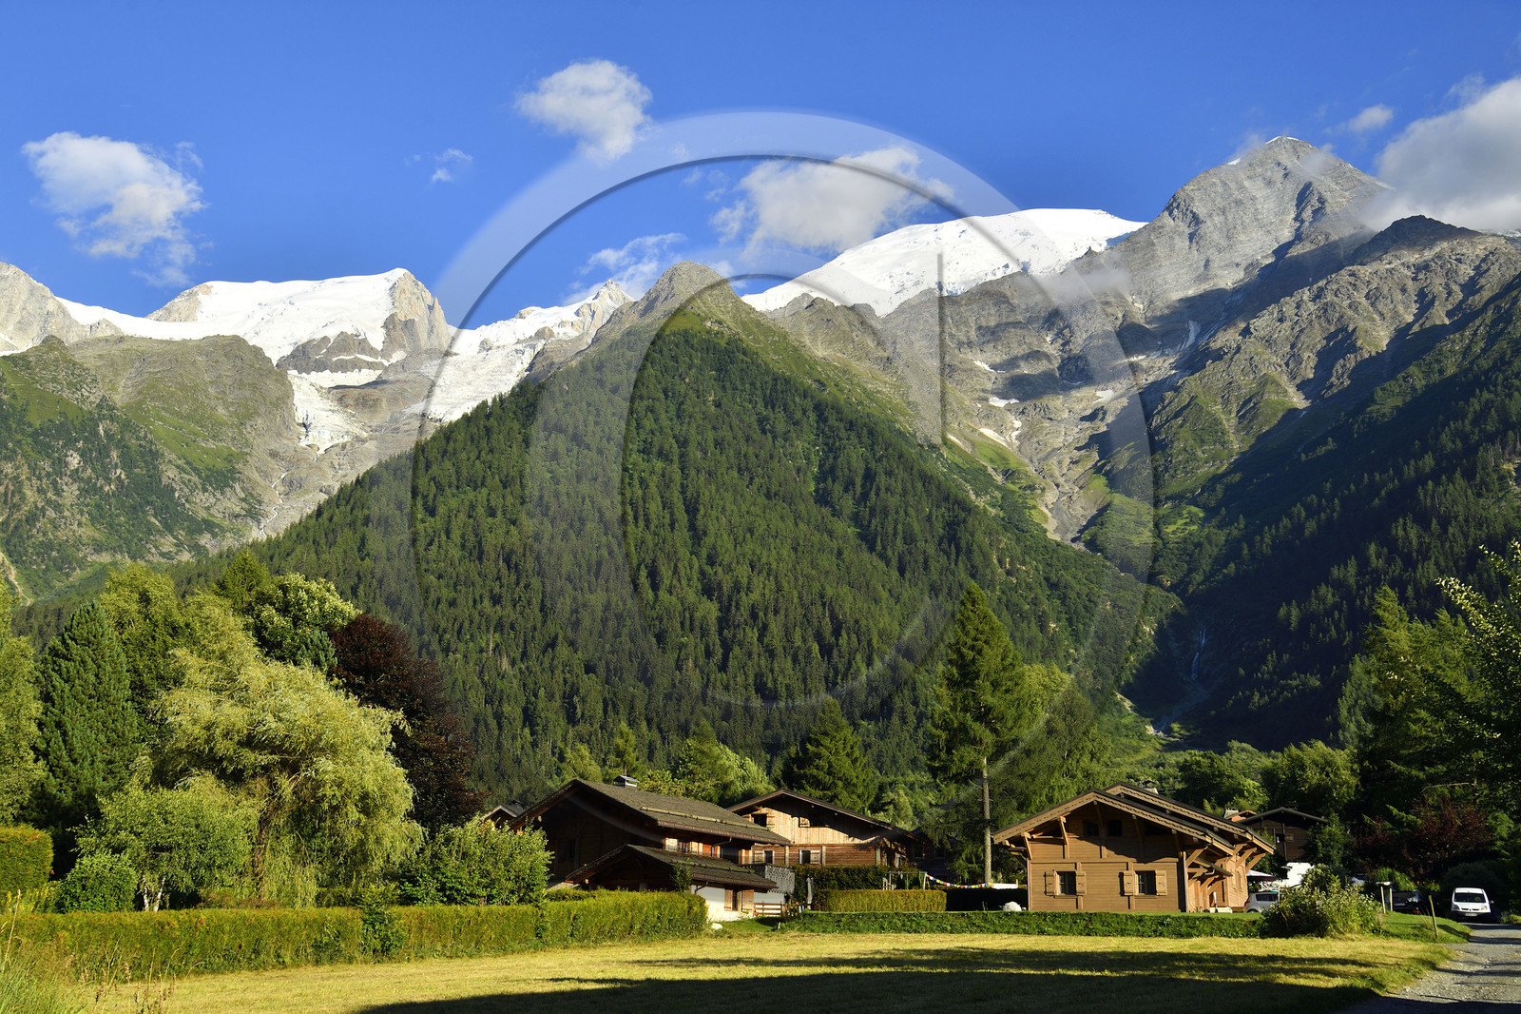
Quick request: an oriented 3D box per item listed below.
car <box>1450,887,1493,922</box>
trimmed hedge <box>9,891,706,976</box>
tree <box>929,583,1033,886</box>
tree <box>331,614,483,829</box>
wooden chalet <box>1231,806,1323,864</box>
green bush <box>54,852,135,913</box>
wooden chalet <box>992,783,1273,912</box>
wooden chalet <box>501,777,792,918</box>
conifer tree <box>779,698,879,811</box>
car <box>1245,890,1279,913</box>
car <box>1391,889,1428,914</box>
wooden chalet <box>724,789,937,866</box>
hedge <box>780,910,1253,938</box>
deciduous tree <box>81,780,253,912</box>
[{"bbox_3d":[34.112,19.140,76.761,1.680,1.820,4.000,-7,-17,25],"label":"car"},{"bbox_3d":[-7.827,10.815,41.482,1.100,1.420,30.805,-5,-14,20],"label":"trimmed hedge"},{"bbox_3d":[13.256,13.961,98.293,6.400,18.958,6.400,0,-14,0],"label":"tree"},{"bbox_3d":[-15.607,11.237,70.603,8.000,13.251,8.000,0,-14,0],"label":"tree"},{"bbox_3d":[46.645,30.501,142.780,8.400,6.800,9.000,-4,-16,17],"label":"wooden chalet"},{"bbox_3d":[-16.053,9.575,38.672,1.850,2.500,1.800,6,-16,-19],"label":"green bush"},{"bbox_3d":[18.879,17.382,80.791,11.400,6.100,10.500,-7,-17,27],"label":"wooden chalet"},{"bbox_3d":[-6.798,20.284,93.925,11.000,7.600,15.000,-8,-18,30],"label":"wooden chalet"},{"bbox_3d":[5.449,23.094,129.846,8.200,15.263,8.200,0,-14,0],"label":"conifer tree"},{"bbox_3d":[26.242,19.976,80.103,3.800,1.500,1.680,-3,-16,13],"label":"car"},{"bbox_3d":[32.990,20.292,81.803,1.750,1.500,4.100,-4,-16,16],"label":"car"},{"bbox_3d":[3.914,22.665,109.000,15.500,7.200,12.000,-3,-14,12],"label":"wooden chalet"},{"bbox_3d":[9.578,15.238,58.586,17.256,0.850,1.000,0,-15,3],"label":"hedge"},{"bbox_3d":[-17.002,10.165,45.384,4.700,4.700,4.600,6,-16,-19],"label":"deciduous tree"}]

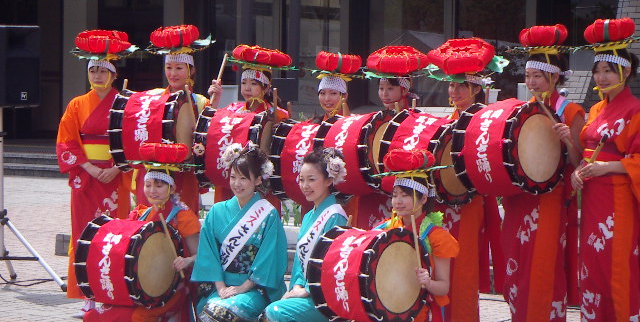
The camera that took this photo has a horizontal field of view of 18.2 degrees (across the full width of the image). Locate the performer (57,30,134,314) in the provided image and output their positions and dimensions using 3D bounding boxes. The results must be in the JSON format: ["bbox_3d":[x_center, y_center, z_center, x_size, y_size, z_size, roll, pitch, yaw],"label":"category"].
[{"bbox_3d":[-1.356,0.066,12.168,0.520,1.732,0.380,1,2,15],"label":"performer"}]

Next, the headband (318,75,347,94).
[{"bbox_3d":[0.073,-0.448,11.700,0.170,0.095,0.190,1,2,18],"label":"headband"}]

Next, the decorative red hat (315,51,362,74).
[{"bbox_3d":[0.107,-0.572,11.600,0.270,0.110,0.270,7,2,0],"label":"decorative red hat"}]

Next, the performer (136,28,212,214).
[{"bbox_3d":[-0.876,0.082,12.100,0.500,1.780,0.420,1,2,22],"label":"performer"}]

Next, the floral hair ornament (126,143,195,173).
[{"bbox_3d":[-0.881,-0.019,11.100,0.360,0.170,0.350,0,2,0],"label":"floral hair ornament"}]

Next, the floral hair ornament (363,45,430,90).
[{"bbox_3d":[0.441,-0.556,11.500,0.370,0.190,0.350,-4,9,1],"label":"floral hair ornament"}]

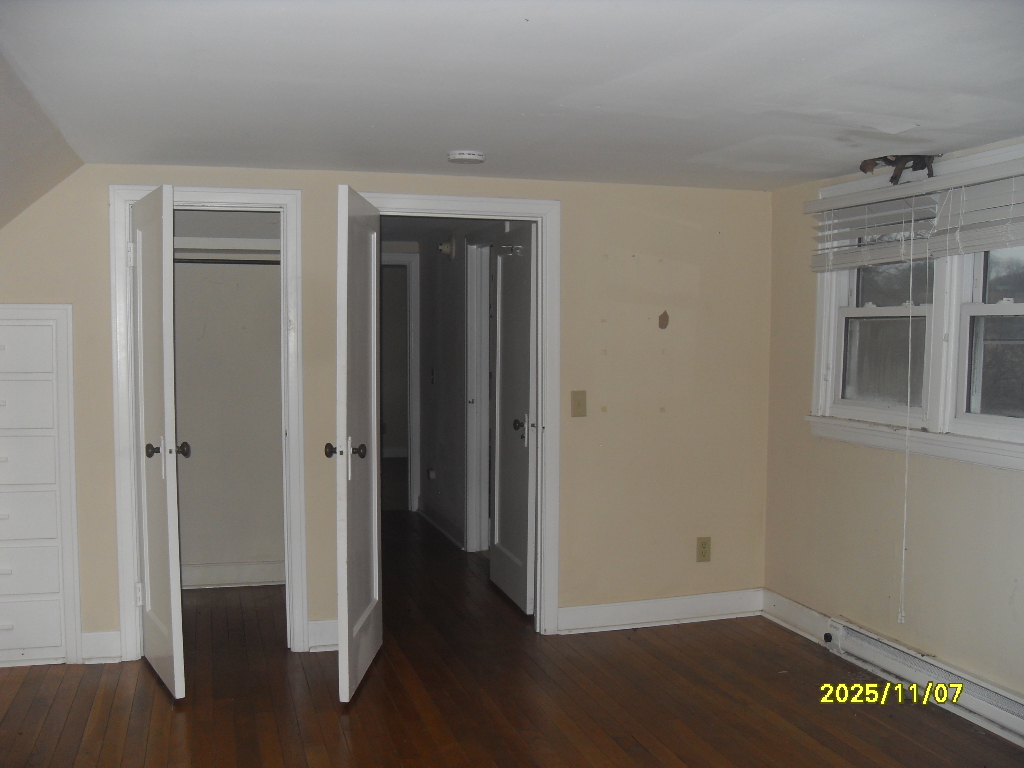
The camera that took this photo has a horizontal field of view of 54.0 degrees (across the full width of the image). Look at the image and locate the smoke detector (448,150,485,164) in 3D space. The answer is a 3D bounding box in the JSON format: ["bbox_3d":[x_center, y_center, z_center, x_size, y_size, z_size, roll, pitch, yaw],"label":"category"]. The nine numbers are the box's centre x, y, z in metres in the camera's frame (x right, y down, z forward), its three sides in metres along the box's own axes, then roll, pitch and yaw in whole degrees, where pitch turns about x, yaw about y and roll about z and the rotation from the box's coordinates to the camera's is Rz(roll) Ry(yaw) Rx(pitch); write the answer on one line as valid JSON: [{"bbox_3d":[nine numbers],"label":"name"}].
[{"bbox_3d":[-0.172,-0.855,3.831,0.143,0.040,0.143,-1,3,-16],"label":"smoke detector"}]

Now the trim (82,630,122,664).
[{"bbox_3d":[-1.619,1.043,3.967,0.149,0.131,0.025,-1,3,-16],"label":"trim"}]

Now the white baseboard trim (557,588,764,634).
[{"bbox_3d":[0.718,1.063,4.683,1.043,0.132,0.025,-1,3,-16],"label":"white baseboard trim"}]

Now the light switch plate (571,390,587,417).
[{"bbox_3d":[0.303,0.090,4.515,0.071,0.117,0.009,-1,3,-16],"label":"light switch plate"}]

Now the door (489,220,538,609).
[{"bbox_3d":[-0.002,0.169,5.122,0.036,1.866,0.722,-1,3,-16],"label":"door"}]

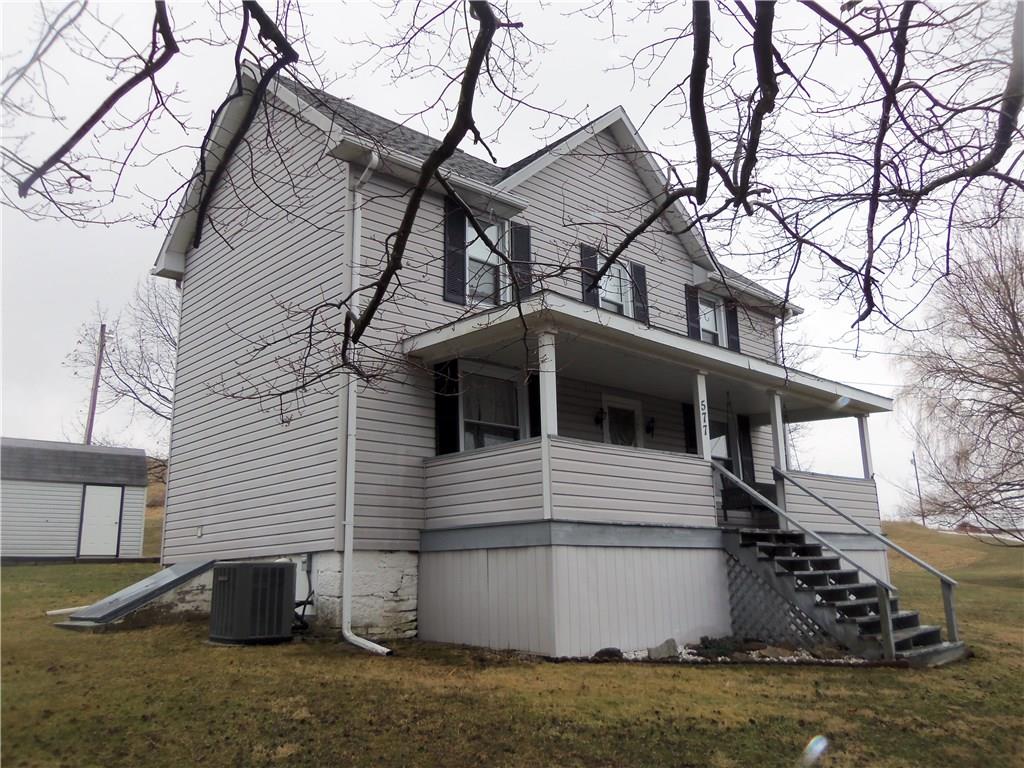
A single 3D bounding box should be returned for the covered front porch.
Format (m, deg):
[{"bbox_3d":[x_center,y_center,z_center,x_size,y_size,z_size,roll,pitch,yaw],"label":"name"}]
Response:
[{"bbox_3d":[2.702,1.024,12.319,8.780,2.480,2.490,11,-18,-42],"label":"covered front porch"}]

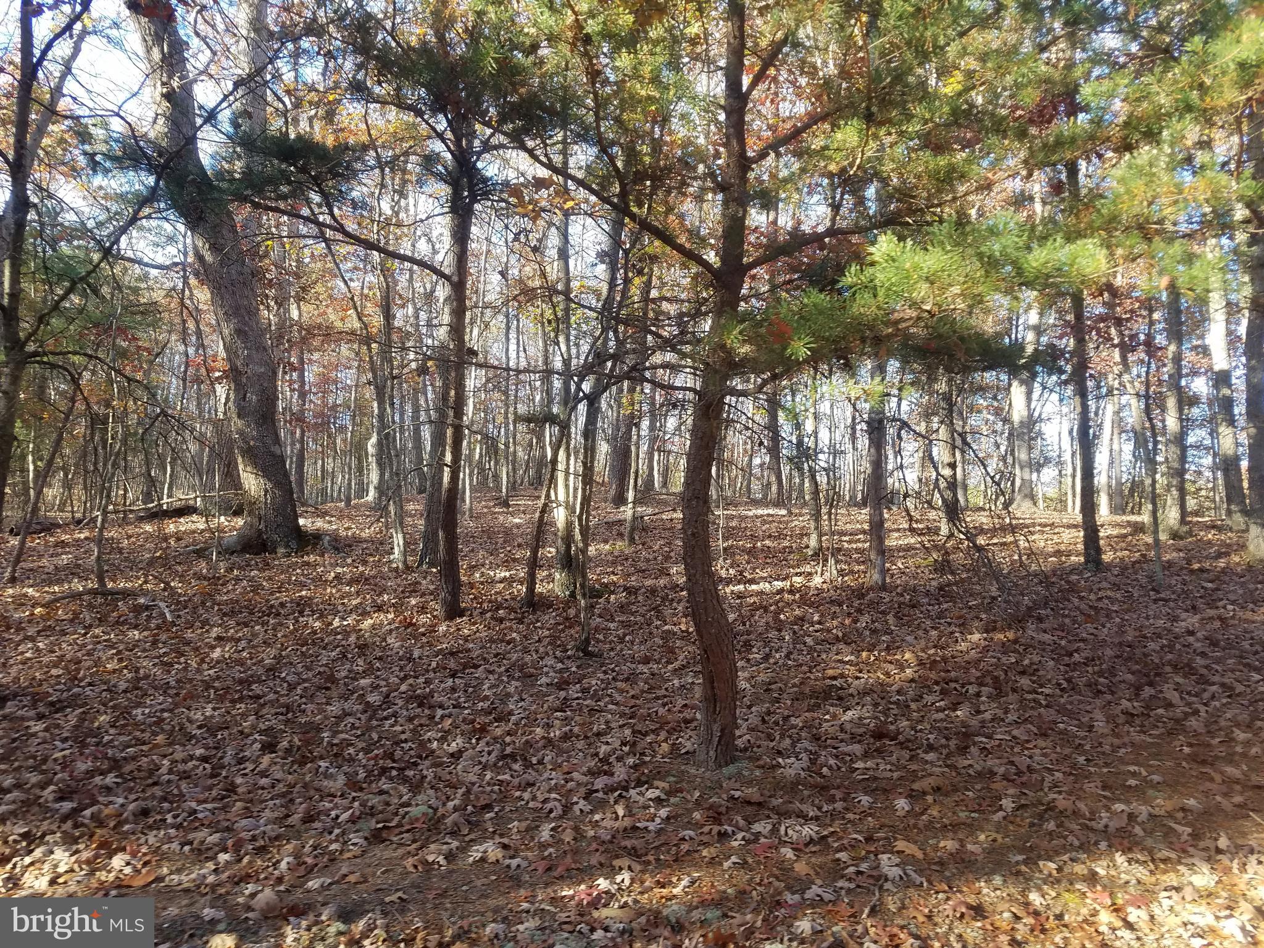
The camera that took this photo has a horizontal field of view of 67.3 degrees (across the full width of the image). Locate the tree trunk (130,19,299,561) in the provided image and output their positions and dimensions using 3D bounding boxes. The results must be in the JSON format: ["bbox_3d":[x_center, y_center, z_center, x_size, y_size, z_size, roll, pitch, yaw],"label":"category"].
[{"bbox_3d":[-6.065,-2.813,13.800,2.423,7.880,1.000,0,0,0],"label":"tree trunk"}]

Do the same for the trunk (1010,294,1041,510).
[{"bbox_3d":[9.315,-1.697,22.500,0.724,5.088,0.620,0,0,0],"label":"trunk"}]

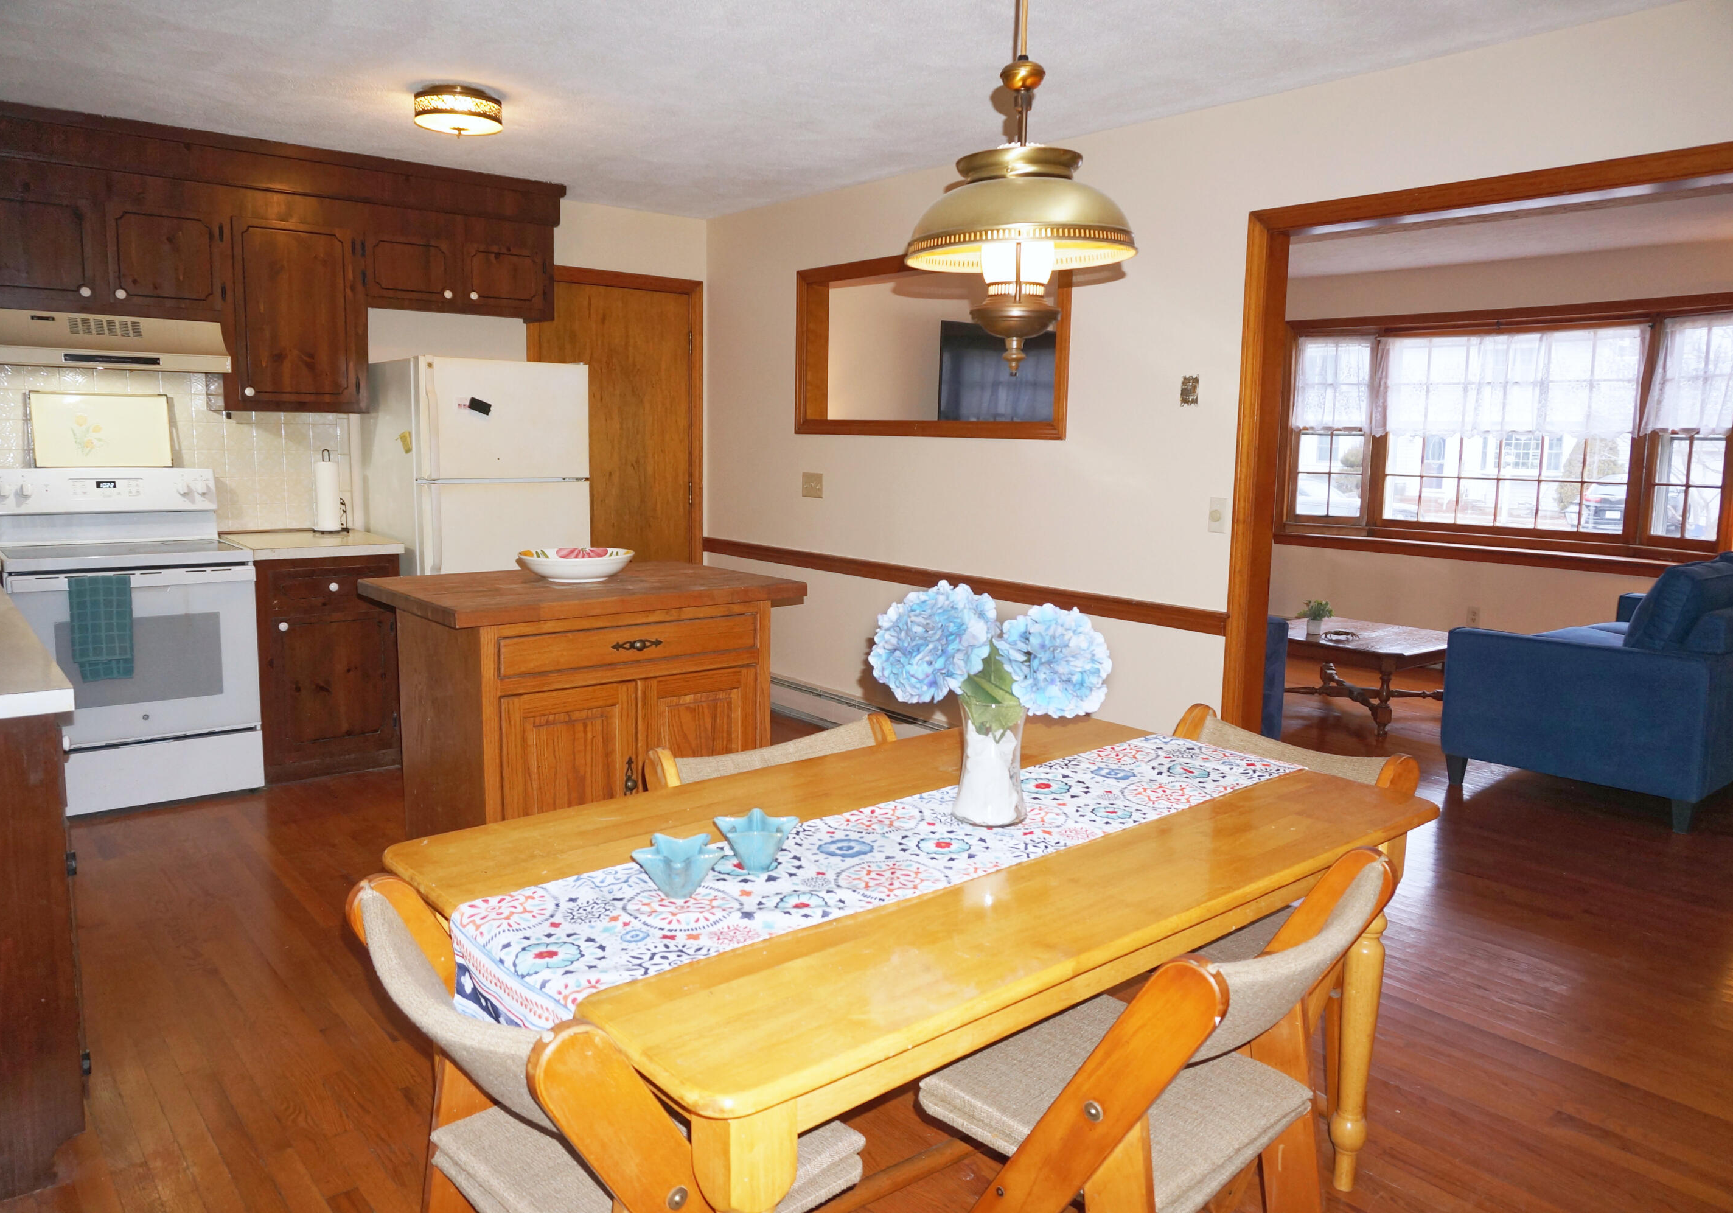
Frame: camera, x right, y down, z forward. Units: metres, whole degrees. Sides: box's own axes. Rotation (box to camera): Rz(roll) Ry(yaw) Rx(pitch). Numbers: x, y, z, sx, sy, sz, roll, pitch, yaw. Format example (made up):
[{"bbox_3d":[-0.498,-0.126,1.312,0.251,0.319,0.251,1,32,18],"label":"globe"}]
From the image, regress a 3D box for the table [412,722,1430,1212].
[{"bbox_3d":[0.148,0.729,2.041,1.576,0.750,0.900,-6,10,-41],"label":"table"}]

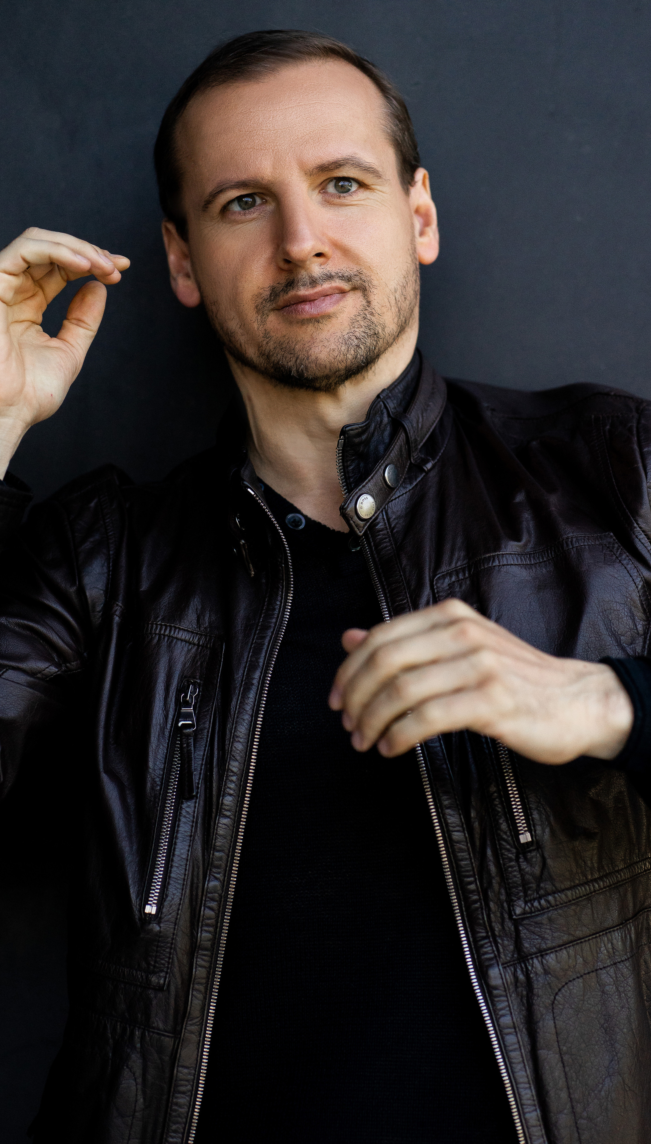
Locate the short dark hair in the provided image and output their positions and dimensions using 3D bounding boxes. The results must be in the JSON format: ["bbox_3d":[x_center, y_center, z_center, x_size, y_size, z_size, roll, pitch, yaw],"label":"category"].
[{"bbox_3d":[-0.025,-0.276,1.825,0.174,0.180,0.185,-10,0,2],"label":"short dark hair"}]

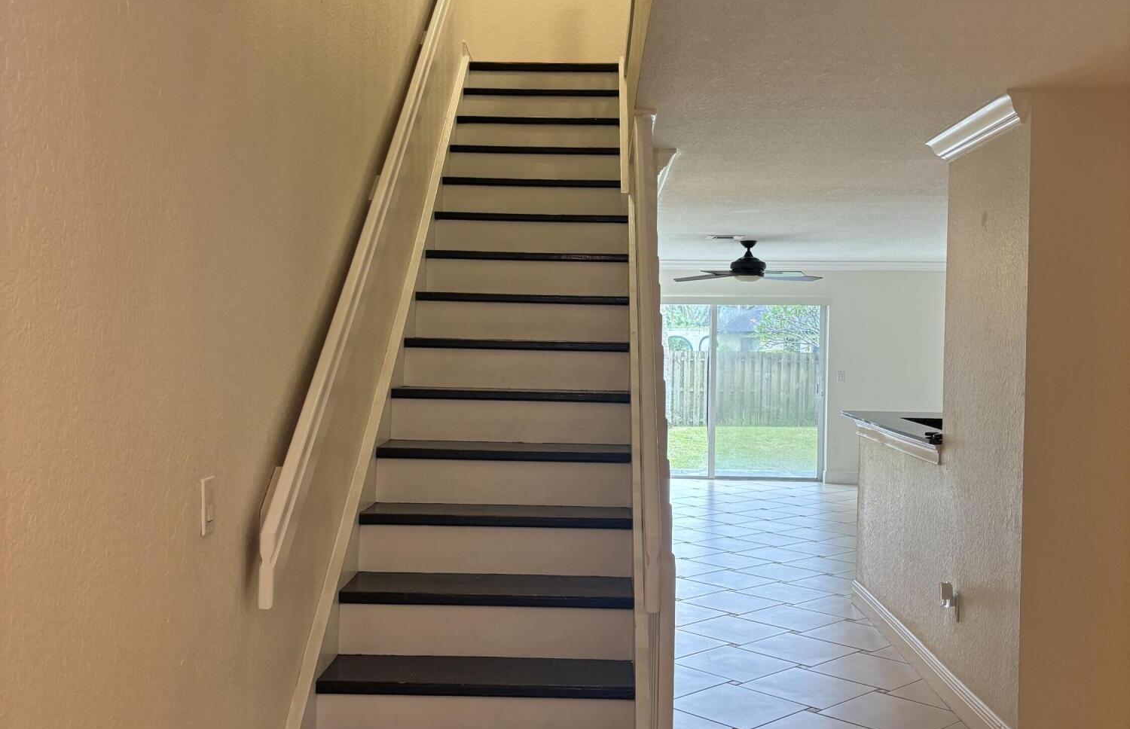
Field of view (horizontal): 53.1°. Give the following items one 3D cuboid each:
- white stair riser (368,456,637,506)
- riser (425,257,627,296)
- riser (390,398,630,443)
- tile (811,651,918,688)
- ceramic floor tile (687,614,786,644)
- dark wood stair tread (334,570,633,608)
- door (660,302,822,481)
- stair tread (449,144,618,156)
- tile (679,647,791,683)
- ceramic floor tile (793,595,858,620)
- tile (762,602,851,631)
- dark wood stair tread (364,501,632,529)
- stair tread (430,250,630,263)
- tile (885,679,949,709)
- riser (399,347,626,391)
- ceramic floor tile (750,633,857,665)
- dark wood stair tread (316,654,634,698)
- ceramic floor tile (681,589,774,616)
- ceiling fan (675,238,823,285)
[{"bbox_3d":[-0.210,0.406,3.876,0.872,0.154,0.020,1,1,0],"label":"white stair riser"},{"bbox_3d":[-0.163,-0.371,4.927,0.883,0.160,0.020,1,1,0],"label":"riser"},{"bbox_3d":[-0.200,0.213,4.177,0.883,0.159,0.020,1,1,0],"label":"riser"},{"bbox_3d":[1.447,1.441,5.311,0.448,0.010,0.448,0,2,-43],"label":"tile"},{"bbox_3d":[0.894,1.409,5.988,0.448,0.012,0.448,0,2,-43],"label":"ceramic floor tile"},{"bbox_3d":[-0.229,0.698,3.490,0.872,0.035,0.266,1,1,0],"label":"dark wood stair tread"},{"bbox_3d":[1.704,0.293,12.810,2.520,2.030,0.100,1,1,2],"label":"door"},{"bbox_3d":[-0.144,-1.068,5.759,0.840,0.035,0.259,1,1,2],"label":"stair tread"},{"bbox_3d":[0.808,1.430,5.396,0.447,0.010,0.447,0,2,-43],"label":"tile"},{"bbox_3d":[1.651,1.431,6.667,0.454,0.010,0.454,0,2,-43],"label":"ceramic floor tile"},{"bbox_3d":[1.261,1.417,6.304,0.447,0.010,0.447,0,2,-43],"label":"tile"},{"bbox_3d":[-0.216,0.503,3.738,0.872,0.035,0.266,1,1,0],"label":"dark wood stair tread"},{"bbox_3d":[-0.158,-0.470,5.035,0.883,0.034,0.269,1,1,0],"label":"stair tread"},{"bbox_3d":[1.616,1.444,4.920,0.343,0.012,0.343,0,2,-43],"label":"tile"},{"bbox_3d":[-0.188,0.018,4.427,0.883,0.152,0.020,1,1,0],"label":"riser"},{"bbox_3d":[1.190,1.445,5.748,0.454,0.010,0.454,0,2,-43],"label":"ceramic floor tile"},{"bbox_3d":[-0.245,0.903,3.272,0.883,0.035,0.259,1,1,2],"label":"dark wood stair tread"},{"bbox_3d":[0.989,1.407,6.667,0.447,0.010,0.447,0,2,-43],"label":"ceramic floor tile"},{"bbox_3d":[1.616,-0.897,10.016,1.300,0.376,1.260,1,1,2],"label":"ceiling fan"}]

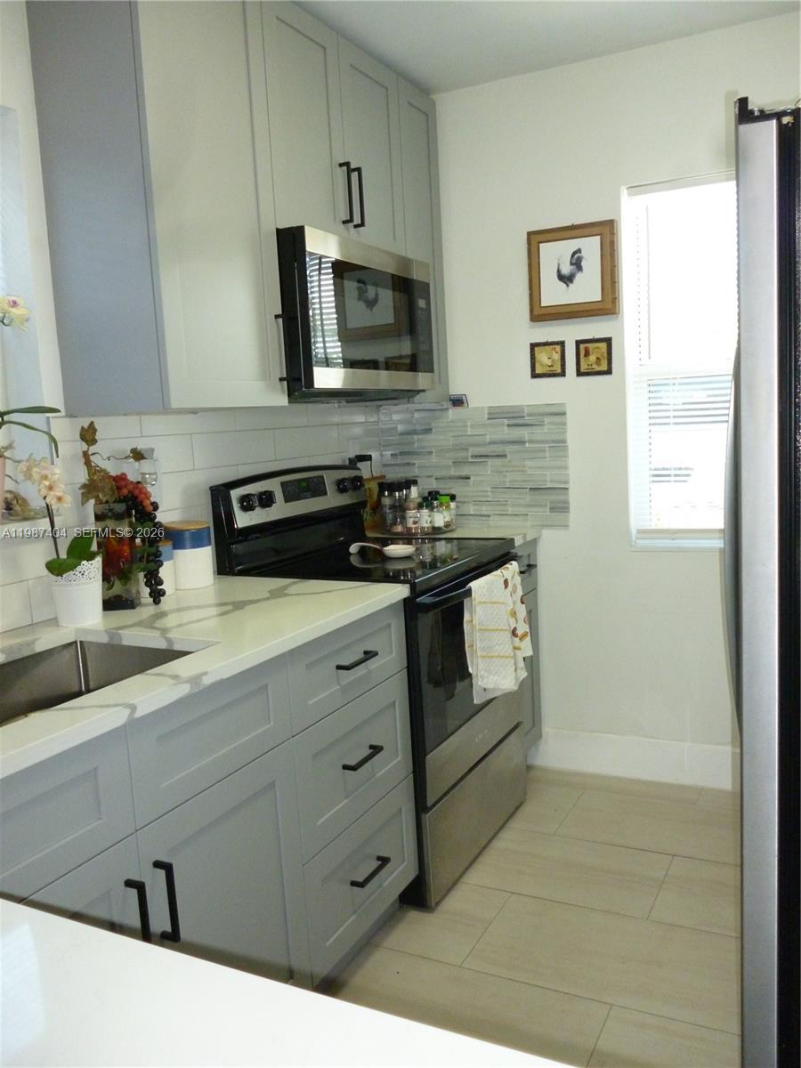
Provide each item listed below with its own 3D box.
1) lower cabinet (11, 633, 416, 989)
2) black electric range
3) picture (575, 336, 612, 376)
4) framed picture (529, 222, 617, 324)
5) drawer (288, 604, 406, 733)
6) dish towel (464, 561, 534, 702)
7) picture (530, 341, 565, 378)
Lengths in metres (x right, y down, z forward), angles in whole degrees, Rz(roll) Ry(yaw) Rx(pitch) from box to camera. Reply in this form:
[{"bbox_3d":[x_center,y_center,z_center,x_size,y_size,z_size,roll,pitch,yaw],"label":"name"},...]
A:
[{"bbox_3d":[-0.561,0.700,1.882,0.625,0.877,1.400,1,8,27],"label":"lower cabinet"},{"bbox_3d":[-0.043,0.390,2.806,0.705,1.203,0.760,1,8,27],"label":"black electric range"},{"bbox_3d":[0.681,-0.622,3.039,0.131,0.129,0.016,1,8,27],"label":"picture"},{"bbox_3d":[0.599,-0.917,3.024,0.310,0.315,0.032,1,8,27],"label":"framed picture"},{"bbox_3d":[-0.314,0.313,2.179,0.500,0.162,0.541,1,8,27],"label":"drawer"},{"bbox_3d":[0.298,0.298,2.723,0.075,0.379,0.445,1,8,27],"label":"dish towel"},{"bbox_3d":[0.532,-0.628,3.115,0.126,0.127,0.016,1,8,27],"label":"picture"}]

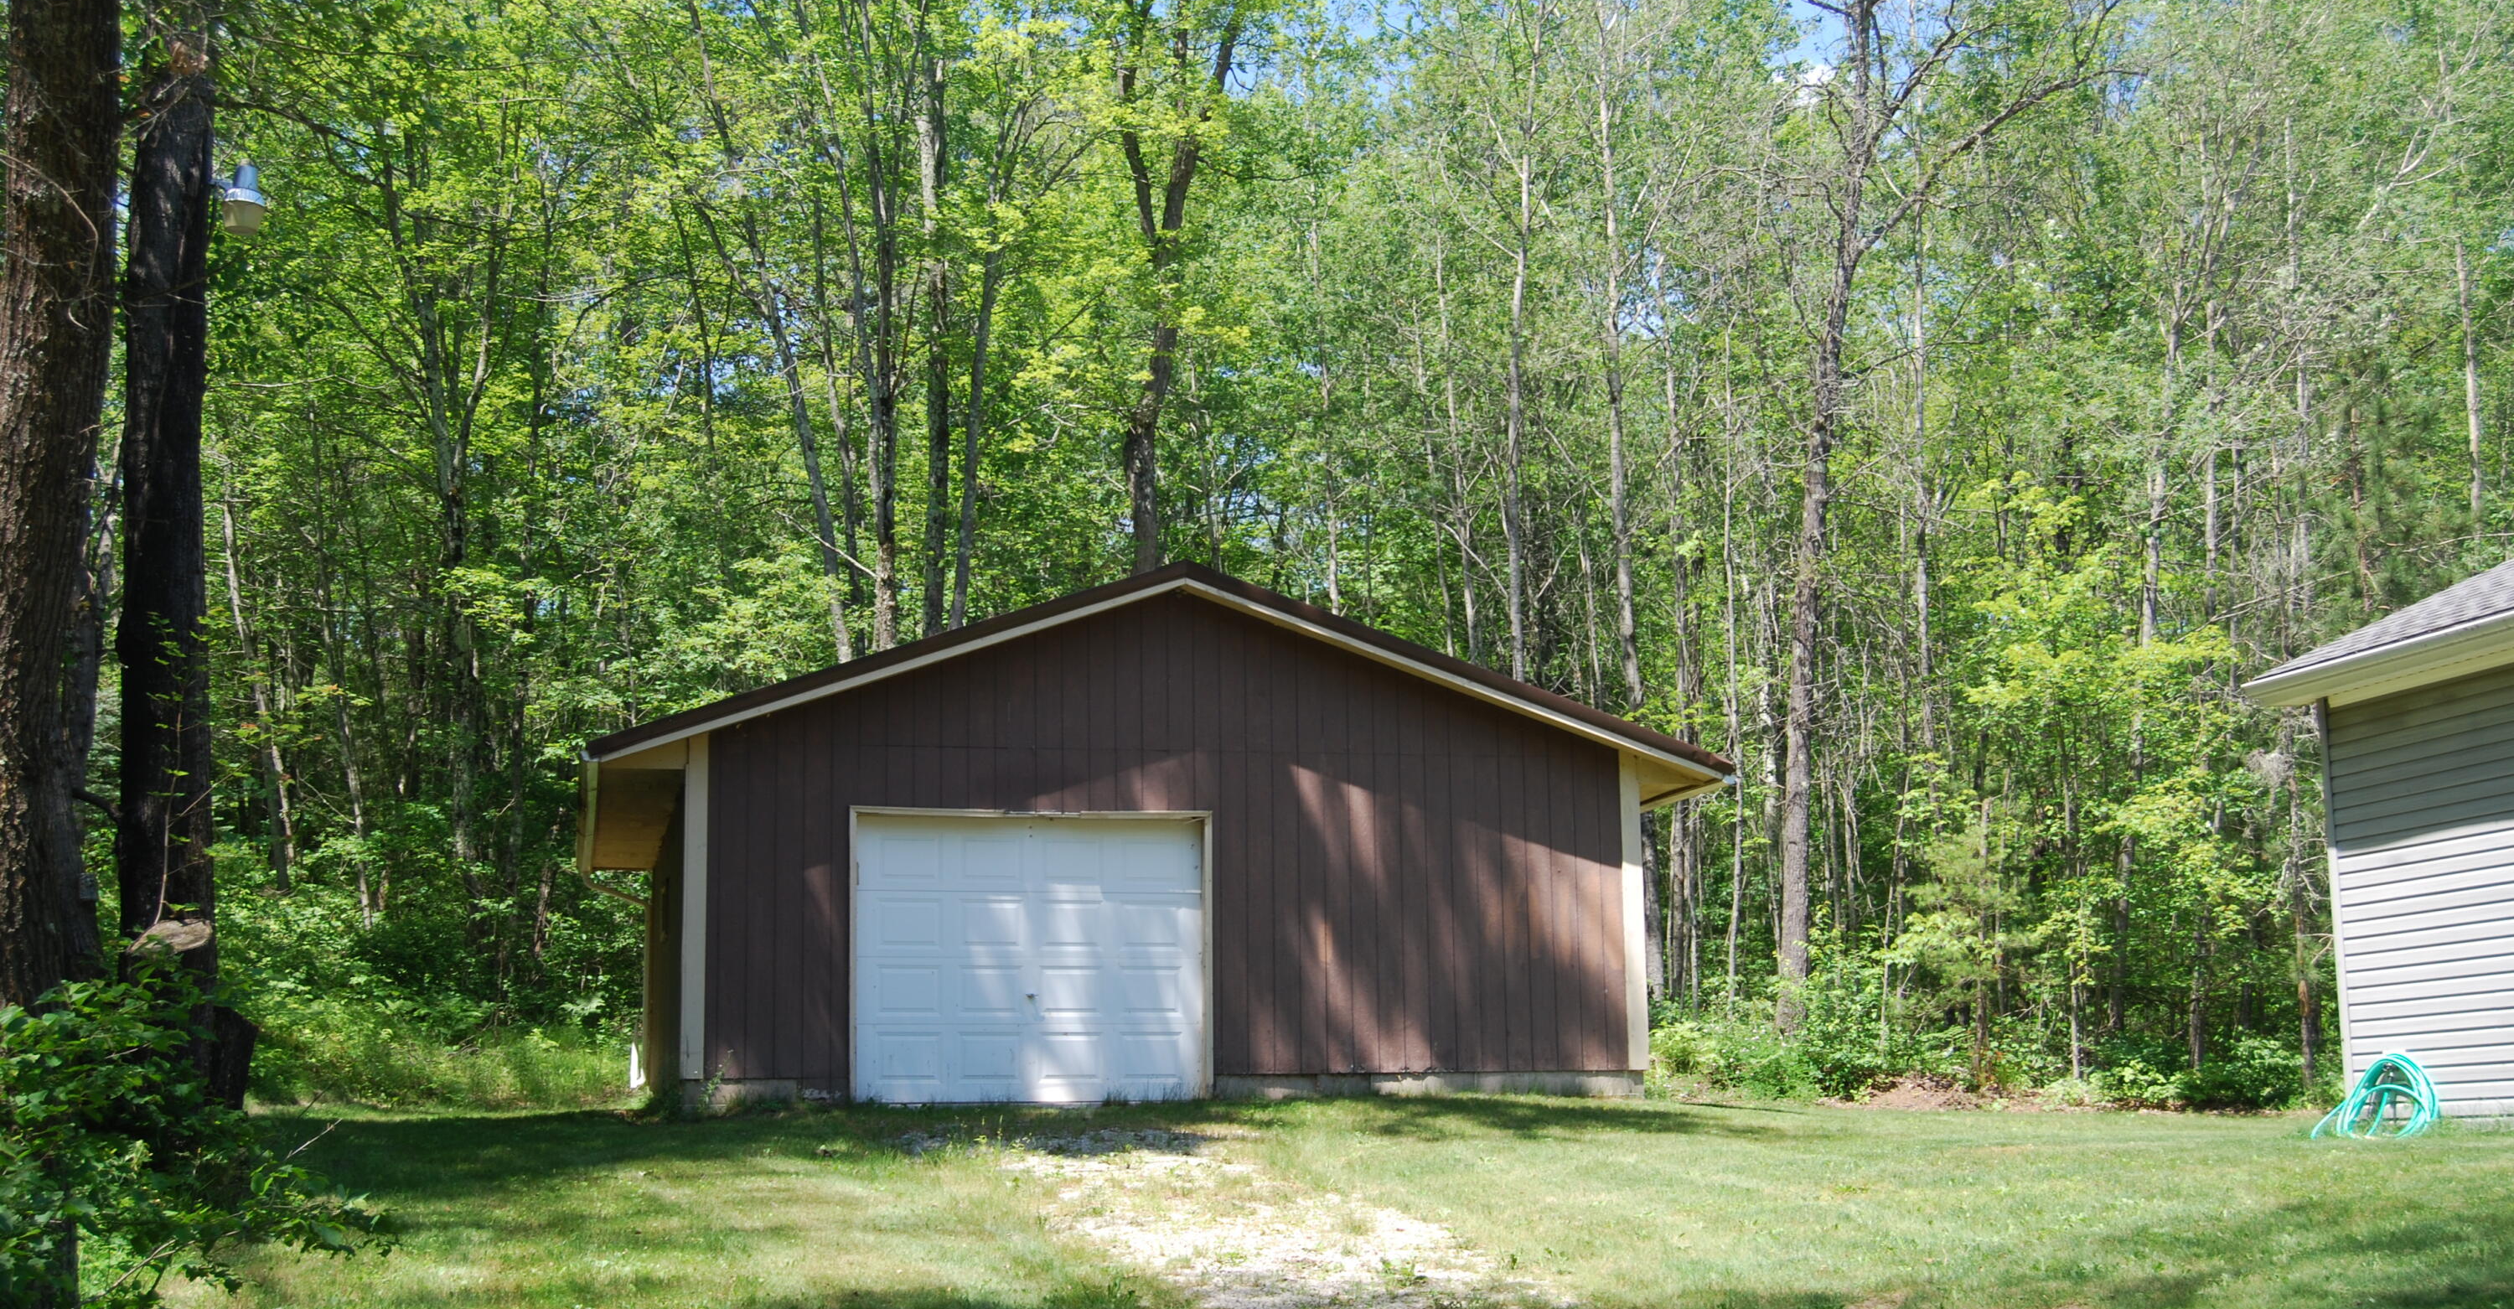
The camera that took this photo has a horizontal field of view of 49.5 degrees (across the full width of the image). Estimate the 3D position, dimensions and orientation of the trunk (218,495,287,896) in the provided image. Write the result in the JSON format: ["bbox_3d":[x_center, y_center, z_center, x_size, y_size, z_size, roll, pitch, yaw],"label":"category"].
[{"bbox_3d":[-11.789,0.339,32.078,0.220,4.882,0.220,-12,-10,-2],"label":"trunk"}]

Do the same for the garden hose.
[{"bbox_3d":[6.461,2.546,15.750,0.720,0.530,0.400,-9,-13,39],"label":"garden hose"}]

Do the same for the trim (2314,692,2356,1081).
[{"bbox_3d":[6.749,1.501,16.933,0.090,2.480,0.100,2,-11,-16],"label":"trim"}]

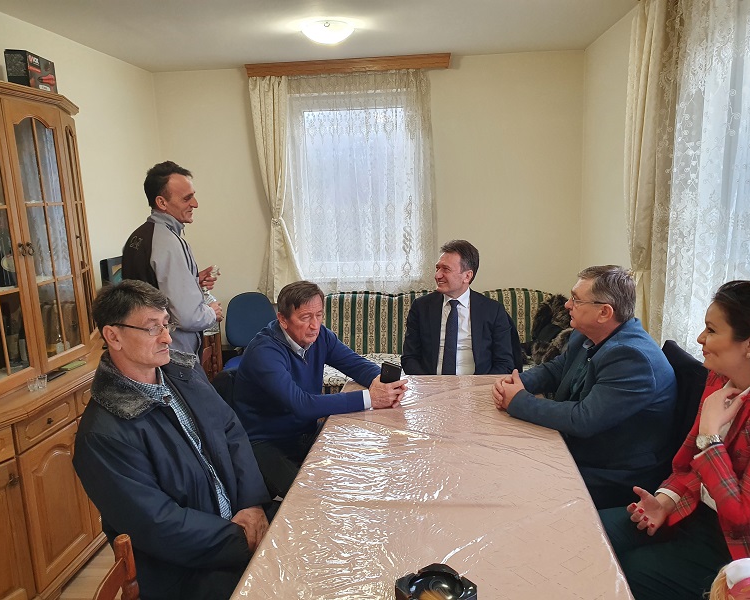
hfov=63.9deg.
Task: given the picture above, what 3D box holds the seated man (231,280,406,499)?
[{"bbox_3d":[-0.221,0.556,2.307,0.660,1.270,0.540,4,13,31],"label":"seated man"}]

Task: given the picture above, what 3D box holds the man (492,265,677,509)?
[{"bbox_3d":[0.724,0.533,2.101,0.620,1.310,0.530,-3,11,-1],"label":"man"}]

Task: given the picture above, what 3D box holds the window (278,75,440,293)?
[{"bbox_3d":[-0.101,-0.824,4.371,1.020,1.480,0.130,-2,11,2],"label":"window"}]

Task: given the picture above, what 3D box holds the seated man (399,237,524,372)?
[{"bbox_3d":[0.403,0.418,2.702,0.530,1.340,0.700,0,11,11],"label":"seated man"}]

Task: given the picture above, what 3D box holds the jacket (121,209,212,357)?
[{"bbox_3d":[-0.861,-0.020,2.532,0.350,0.660,0.460,-9,12,-30],"label":"jacket"}]

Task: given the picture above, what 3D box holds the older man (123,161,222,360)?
[{"bbox_3d":[-0.837,0.294,2.591,0.390,1.730,0.480,-9,12,-30],"label":"older man"}]

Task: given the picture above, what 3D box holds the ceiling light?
[{"bbox_3d":[-0.253,-1.437,3.234,0.290,0.100,0.290,-1,11,6],"label":"ceiling light"}]

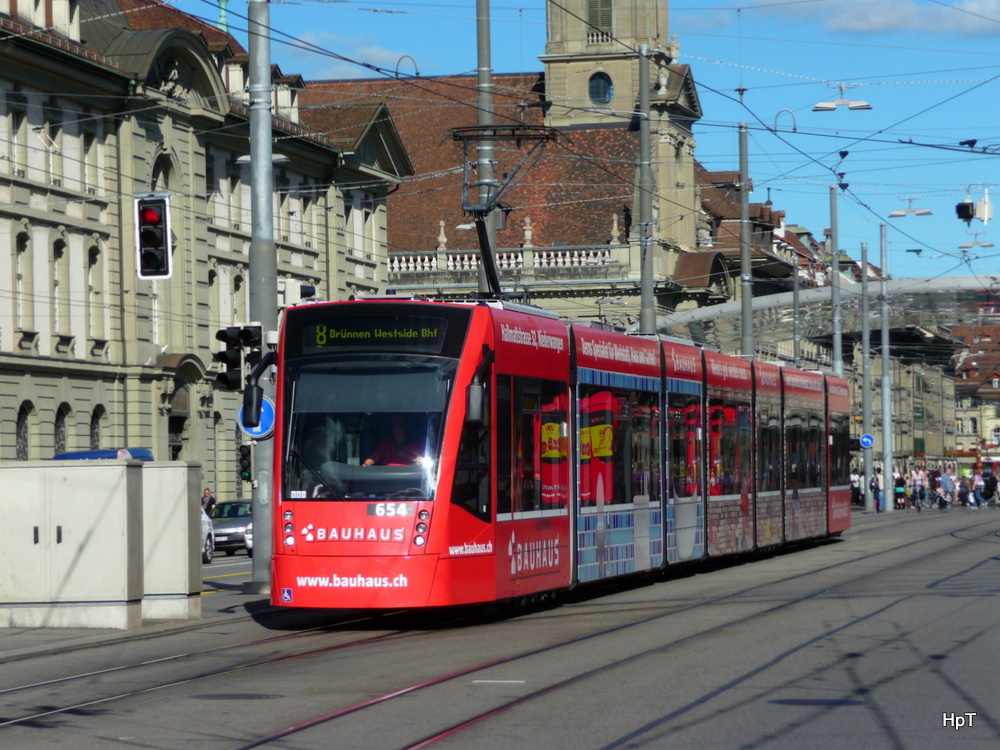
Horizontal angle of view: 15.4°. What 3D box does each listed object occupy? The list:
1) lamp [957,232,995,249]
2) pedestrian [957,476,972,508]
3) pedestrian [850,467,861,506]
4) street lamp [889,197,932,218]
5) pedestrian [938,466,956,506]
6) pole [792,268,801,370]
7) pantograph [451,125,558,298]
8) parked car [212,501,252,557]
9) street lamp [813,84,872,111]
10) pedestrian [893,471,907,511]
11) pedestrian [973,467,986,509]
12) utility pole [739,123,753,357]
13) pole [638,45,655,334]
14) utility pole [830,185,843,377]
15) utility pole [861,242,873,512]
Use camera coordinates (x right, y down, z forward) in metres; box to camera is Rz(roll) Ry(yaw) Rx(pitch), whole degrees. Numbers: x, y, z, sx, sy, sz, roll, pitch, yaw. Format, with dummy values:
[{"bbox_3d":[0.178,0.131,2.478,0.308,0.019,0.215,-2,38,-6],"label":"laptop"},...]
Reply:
[{"bbox_3d":[15.480,-4.365,120.000,1.200,0.540,0.400,-1,-1,18],"label":"lamp"},{"bbox_3d":[19.618,4.915,156.000,0.500,1.360,0.500,-1,-1,12],"label":"pedestrian"},{"bbox_3d":[15.863,4.998,165.000,0.500,1.660,0.340,-1,-1,-3],"label":"pedestrian"},{"bbox_3d":[10.879,-4.439,98.000,1.200,0.580,0.400,-1,-1,18],"label":"street lamp"},{"bbox_3d":[18.979,4.777,157.000,0.480,1.670,0.500,-1,-1,12],"label":"pedestrian"},{"bbox_3d":[12.301,0.331,153.000,0.270,10.400,0.270,-1,-1,11],"label":"pole"},{"bbox_3d":[-0.018,-1.960,44.200,1.500,2.120,1.600,-1,-1,11],"label":"pantograph"},{"bbox_3d":[-6.501,3.913,94.081,1.750,1.460,4.300,-1,-1,11],"label":"parked car"},{"bbox_3d":[7.086,-5.731,76.500,1.220,0.540,0.380,-1,-1,11],"label":"street lamp"},{"bbox_3d":[16.659,4.823,154.000,0.520,1.580,0.400,0,-1,0],"label":"pedestrian"},{"bbox_3d":[20.079,4.770,155.000,0.620,1.670,0.500,-1,-1,9],"label":"pedestrian"},{"bbox_3d":[6.500,-1.246,97.000,0.330,10.800,0.330,-1,-1,11],"label":"utility pole"},{"bbox_3d":[3.273,-1.885,82.000,0.370,10.900,0.370,-1,-1,11],"label":"pole"},{"bbox_3d":[11.090,-0.805,121.500,0.350,10.900,0.350,-1,-1,11],"label":"utility pole"},{"bbox_3d":[13.994,0.076,141.000,0.300,10.250,0.300,-1,-1,11],"label":"utility pole"}]

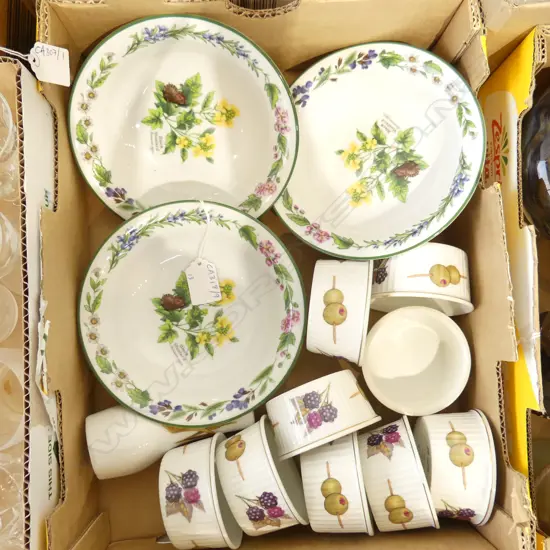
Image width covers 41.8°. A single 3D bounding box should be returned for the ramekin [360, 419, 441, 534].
[{"bbox_3d":[0.089,0.150,0.534,0.042,0.085,0.085,-17,90,10],"label":"ramekin"}]

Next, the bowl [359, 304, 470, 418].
[{"bbox_3d":[0.109,0.068,0.572,0.084,0.043,0.084,0,84,1],"label":"bowl"}]

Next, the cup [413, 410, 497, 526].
[{"bbox_3d":[0.127,0.139,0.526,0.042,0.085,0.085,2,90,0],"label":"cup"}]

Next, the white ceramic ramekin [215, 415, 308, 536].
[{"bbox_3d":[-0.010,0.152,0.536,0.042,0.085,0.085,-25,90,7],"label":"white ceramic ramekin"}]

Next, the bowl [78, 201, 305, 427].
[{"bbox_3d":[-0.061,0.029,0.552,0.166,0.047,0.166,0,87,-2],"label":"bowl"}]

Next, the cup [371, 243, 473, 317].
[{"bbox_3d":[0.111,0.004,0.553,0.085,0.085,0.042,7,77,0],"label":"cup"}]

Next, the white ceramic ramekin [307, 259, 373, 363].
[{"bbox_3d":[0.050,0.025,0.544,0.042,0.085,0.085,7,90,10],"label":"white ceramic ramekin"}]

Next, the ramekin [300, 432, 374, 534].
[{"bbox_3d":[0.045,0.150,0.528,0.042,0.085,0.085,-10,90,6],"label":"ramekin"}]

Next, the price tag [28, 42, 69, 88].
[{"bbox_3d":[-0.136,-0.127,0.435,0.031,0.001,0.023,-2,94,-37],"label":"price tag"}]

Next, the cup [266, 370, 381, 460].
[{"bbox_3d":[0.035,0.108,0.561,0.086,0.086,0.043,-23,76,0],"label":"cup"}]

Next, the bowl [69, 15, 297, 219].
[{"bbox_3d":[-0.065,-0.111,0.542,0.166,0.047,0.166,2,116,4],"label":"bowl"}]

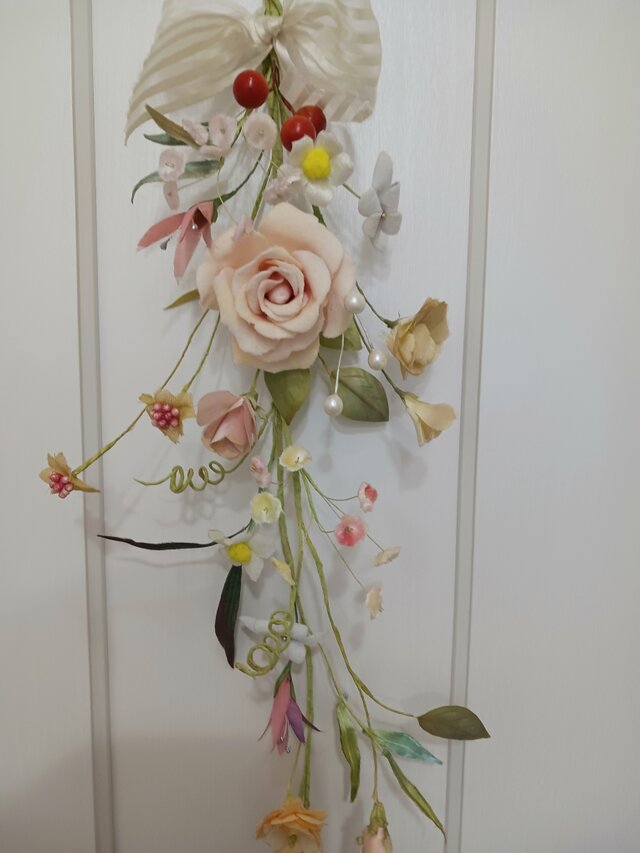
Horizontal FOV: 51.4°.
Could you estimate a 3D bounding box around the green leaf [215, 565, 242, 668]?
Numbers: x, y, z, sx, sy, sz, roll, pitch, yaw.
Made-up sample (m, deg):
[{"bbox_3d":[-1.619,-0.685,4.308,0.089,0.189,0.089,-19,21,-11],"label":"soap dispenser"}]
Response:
[{"bbox_3d":[-0.067,0.137,0.487,0.021,0.081,0.013,1,6,0],"label":"green leaf"}]

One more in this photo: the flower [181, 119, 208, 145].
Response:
[{"bbox_3d":[-0.086,-0.202,0.456,0.020,0.020,0.017,1,6,0],"label":"flower"}]

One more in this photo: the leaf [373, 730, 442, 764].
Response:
[{"bbox_3d":[0.066,0.244,0.505,0.059,0.019,0.012,26,6,-3],"label":"leaf"}]

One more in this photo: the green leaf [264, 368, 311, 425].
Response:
[{"bbox_3d":[-0.023,-0.026,0.463,0.032,0.051,0.014,1,6,0],"label":"green leaf"}]

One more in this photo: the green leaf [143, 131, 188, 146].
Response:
[{"bbox_3d":[-0.105,-0.199,0.462,0.037,0.011,0.010,11,6,-1],"label":"green leaf"}]

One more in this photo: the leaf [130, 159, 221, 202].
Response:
[{"bbox_3d":[-0.099,-0.170,0.457,0.069,0.018,0.016,-24,6,3],"label":"leaf"}]

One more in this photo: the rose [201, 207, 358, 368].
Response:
[{"bbox_3d":[-0.029,-0.093,0.447,0.106,0.114,0.058,1,6,0],"label":"rose"}]

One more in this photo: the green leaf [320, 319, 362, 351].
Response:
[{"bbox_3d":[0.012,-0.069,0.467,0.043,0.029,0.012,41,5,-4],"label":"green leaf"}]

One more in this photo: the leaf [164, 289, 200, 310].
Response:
[{"bbox_3d":[-0.092,-0.089,0.467,0.038,0.010,0.009,-22,6,2],"label":"leaf"}]

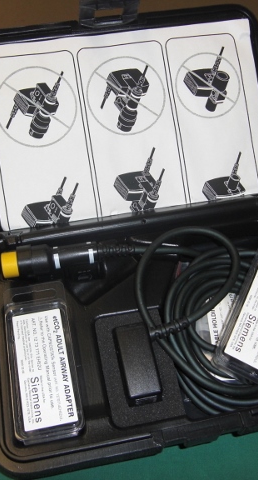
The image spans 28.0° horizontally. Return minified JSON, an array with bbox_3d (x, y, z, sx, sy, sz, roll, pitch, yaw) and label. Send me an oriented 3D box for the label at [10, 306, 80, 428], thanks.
[{"bbox_3d":[-0.054,0.081,0.333,0.032,0.001,0.077,-8,56,-11],"label":"label"}]

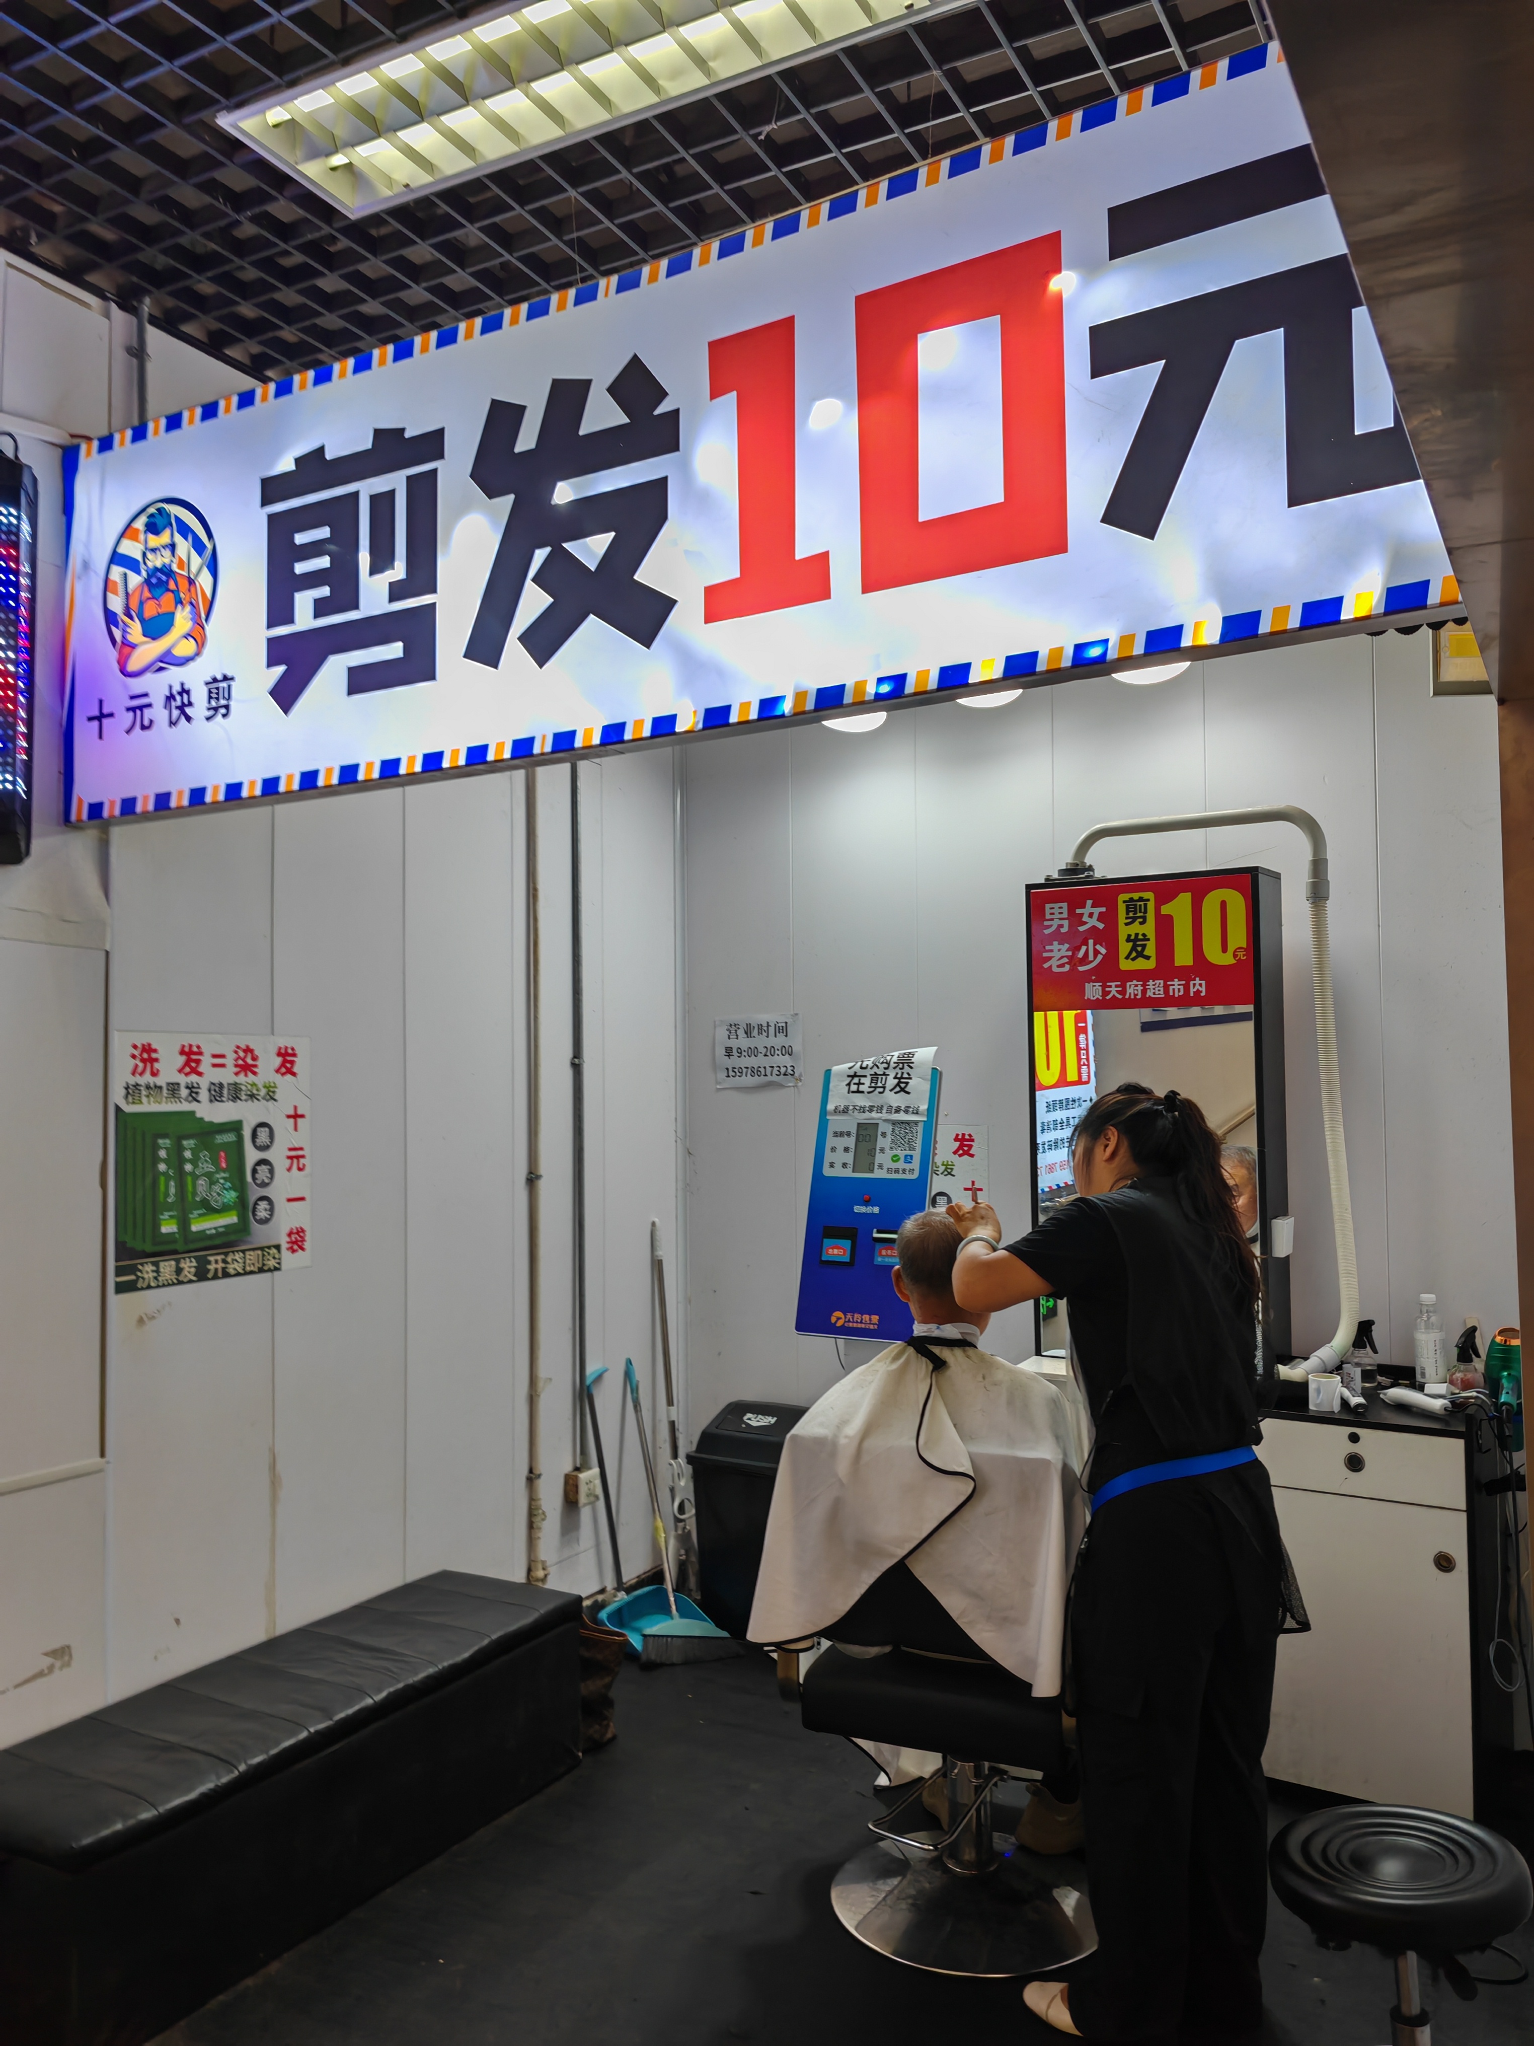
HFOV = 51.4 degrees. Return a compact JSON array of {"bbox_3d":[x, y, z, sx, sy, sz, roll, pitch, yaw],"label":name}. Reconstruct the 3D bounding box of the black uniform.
[{"bbox_3d":[0.666,0.946,2.665,0.440,1.410,0.410,1,-3,-43],"label":"black uniform"}]

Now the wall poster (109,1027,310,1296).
[{"bbox_3d":[-1.155,0.283,3.367,0.010,0.515,0.510,-2,-2,31],"label":"wall poster"}]

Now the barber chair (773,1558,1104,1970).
[{"bbox_3d":[0.428,1.214,3.149,0.620,0.950,0.820,-2,-2,29],"label":"barber chair"}]

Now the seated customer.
[{"bbox_3d":[0.441,1.005,3.193,0.650,1.310,0.920,-2,-2,29],"label":"seated customer"}]

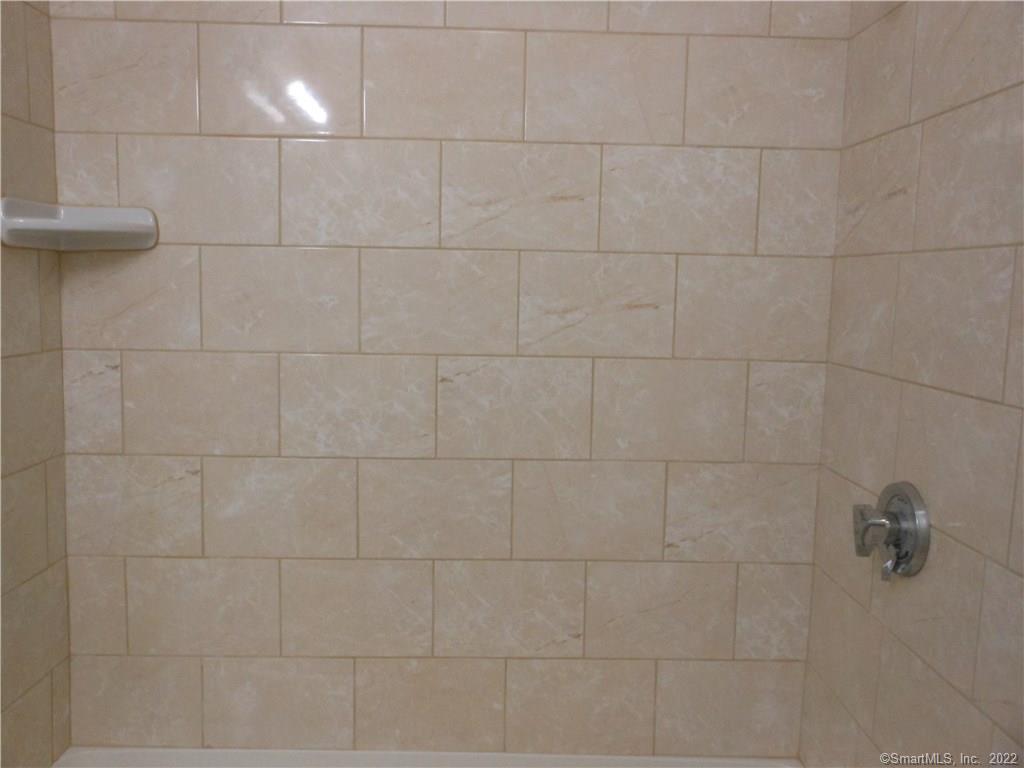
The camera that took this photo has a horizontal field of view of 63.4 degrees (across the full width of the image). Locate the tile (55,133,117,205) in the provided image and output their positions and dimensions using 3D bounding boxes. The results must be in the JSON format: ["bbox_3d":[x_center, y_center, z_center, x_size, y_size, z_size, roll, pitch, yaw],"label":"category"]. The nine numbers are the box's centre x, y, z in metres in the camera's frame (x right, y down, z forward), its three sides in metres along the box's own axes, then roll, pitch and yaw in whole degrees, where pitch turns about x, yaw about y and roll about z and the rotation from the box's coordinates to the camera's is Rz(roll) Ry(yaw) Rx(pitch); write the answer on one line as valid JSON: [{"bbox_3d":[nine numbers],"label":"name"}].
[{"bbox_3d":[-0.798,-0.369,1.562,0.112,0.198,0.009,1,7,-1],"label":"tile"}]

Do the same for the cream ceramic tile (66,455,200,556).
[{"bbox_3d":[-0.748,0.239,1.645,0.267,0.203,0.009,1,5,-1],"label":"cream ceramic tile"}]

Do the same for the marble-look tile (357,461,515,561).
[{"bbox_3d":[-0.151,0.248,1.645,0.301,0.200,0.010,1,7,-1],"label":"marble-look tile"}]

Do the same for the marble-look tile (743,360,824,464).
[{"bbox_3d":[0.542,0.057,1.641,0.152,0.200,0.009,1,7,-1],"label":"marble-look tile"}]

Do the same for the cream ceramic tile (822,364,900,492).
[{"bbox_3d":[0.630,0.079,1.505,0.009,0.202,0.300,1,5,-1],"label":"cream ceramic tile"}]

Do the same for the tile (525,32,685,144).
[{"bbox_3d":[0.177,-0.557,1.570,0.301,0.200,0.010,1,6,-2],"label":"tile"}]

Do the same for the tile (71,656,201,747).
[{"bbox_3d":[-0.750,0.636,1.662,0.259,0.188,0.010,1,6,-2],"label":"tile"}]

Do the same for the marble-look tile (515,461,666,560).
[{"bbox_3d":[0.154,0.254,1.667,0.304,0.203,0.009,1,5,-1],"label":"marble-look tile"}]

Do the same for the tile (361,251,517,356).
[{"bbox_3d":[-0.143,-0.161,1.620,0.304,0.203,0.009,1,5,-1],"label":"tile"}]

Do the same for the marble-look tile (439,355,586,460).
[{"bbox_3d":[0.005,0.048,1.625,0.301,0.200,0.010,1,7,-1],"label":"marble-look tile"}]

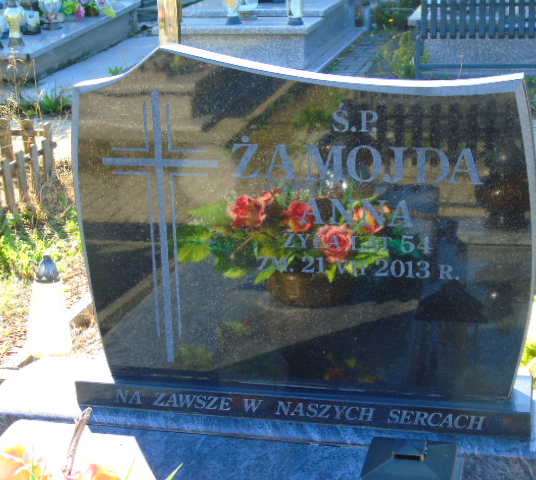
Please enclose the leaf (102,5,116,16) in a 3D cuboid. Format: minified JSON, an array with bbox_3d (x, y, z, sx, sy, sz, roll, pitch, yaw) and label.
[{"bbox_3d":[-1.272,-1.838,9.200,0.110,0.090,0.060,-4,18,-7],"label":"leaf"}]

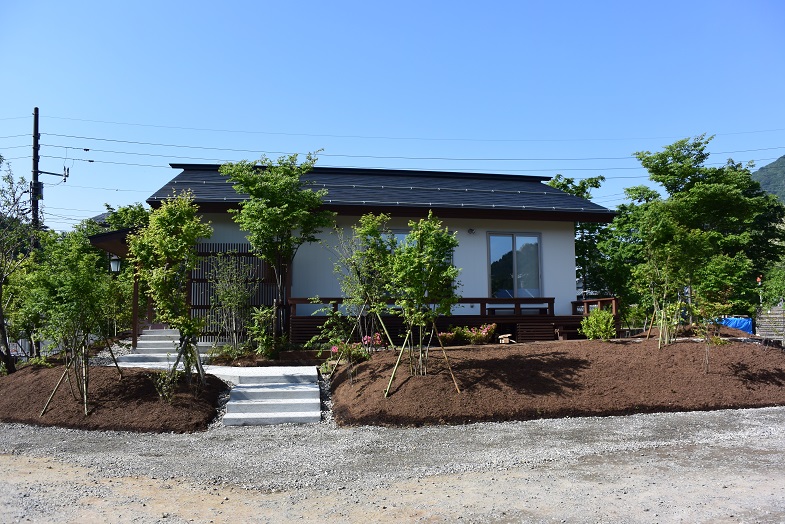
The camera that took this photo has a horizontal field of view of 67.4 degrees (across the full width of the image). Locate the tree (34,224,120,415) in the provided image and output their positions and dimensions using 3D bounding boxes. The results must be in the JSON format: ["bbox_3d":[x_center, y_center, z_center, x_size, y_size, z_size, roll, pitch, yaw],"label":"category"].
[{"bbox_3d":[-5.402,0.969,10.100,1.420,3.144,1.420,2,-5,-27],"label":"tree"}]

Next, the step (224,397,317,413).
[{"bbox_3d":[-1.993,2.423,9.891,1.530,0.145,0.420,0,-5,-9],"label":"step"}]

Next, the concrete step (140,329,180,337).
[{"bbox_3d":[-6.331,1.972,16.380,1.120,0.150,0.380,0,-5,-10],"label":"concrete step"}]

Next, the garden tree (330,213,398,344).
[{"bbox_3d":[-0.571,0.390,12.507,1.600,2.910,1.500,0,-4,0],"label":"garden tree"}]

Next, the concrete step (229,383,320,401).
[{"bbox_3d":[-2.066,2.320,10.448,1.530,0.145,0.800,0,-5,-9],"label":"concrete step"}]

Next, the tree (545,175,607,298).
[{"bbox_3d":[7.373,-0.452,23.604,2.800,6.200,2.800,0,-4,0],"label":"tree"}]

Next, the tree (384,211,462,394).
[{"bbox_3d":[0.540,0.711,10.600,1.350,3.228,1.300,-1,-5,0],"label":"tree"}]

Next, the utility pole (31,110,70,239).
[{"bbox_3d":[-15.660,-1.634,26.500,1.600,10.605,0.650,1,-5,-17],"label":"utility pole"}]

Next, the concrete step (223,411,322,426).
[{"bbox_3d":[-1.774,2.330,8.755,1.450,0.130,0.420,0,-4,-7],"label":"concrete step"}]

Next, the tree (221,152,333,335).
[{"bbox_3d":[-2.772,-0.398,14.474,2.750,4.670,2.500,0,-4,0],"label":"tree"}]

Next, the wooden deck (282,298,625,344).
[{"bbox_3d":[1.663,1.602,16.433,8.950,1.120,1.900,1,-4,-9],"label":"wooden deck"}]

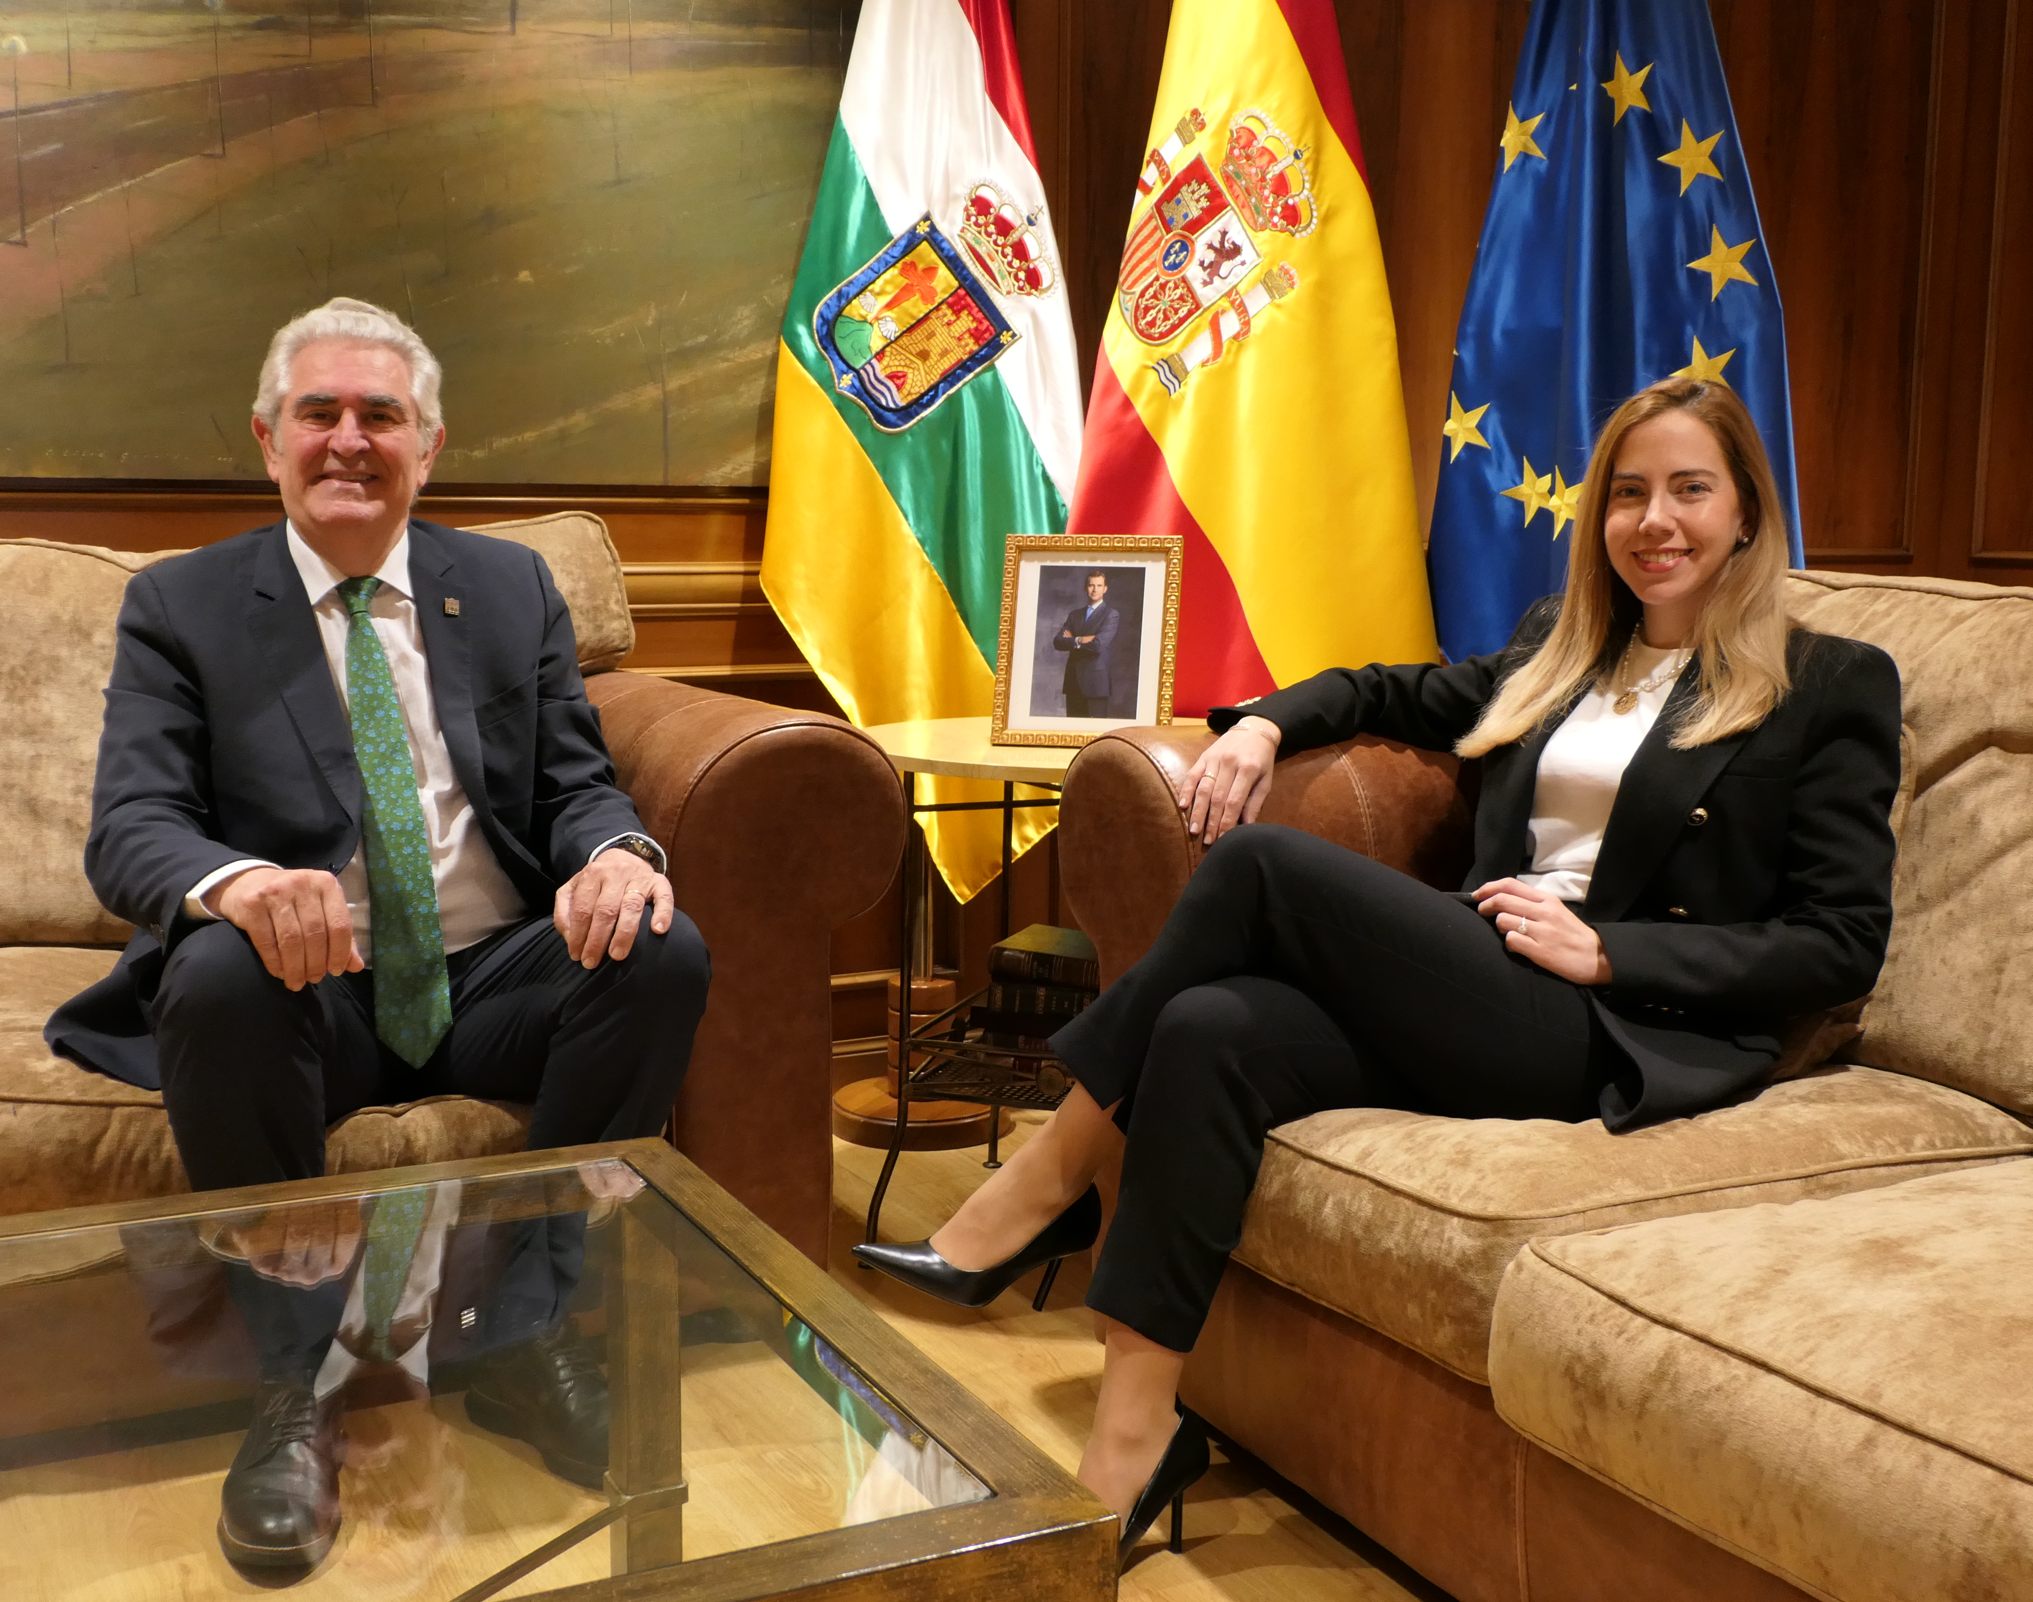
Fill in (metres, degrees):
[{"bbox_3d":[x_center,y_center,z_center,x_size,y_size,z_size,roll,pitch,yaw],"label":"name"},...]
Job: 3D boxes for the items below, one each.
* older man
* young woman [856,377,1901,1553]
[{"bbox_3d":[-0.700,0.060,2.271,0.640,1.210,0.870,-3,8,-25],"label":"older man"},{"bbox_3d":[0.384,0.141,2.044,0.940,1.120,0.620,-6,9,-40],"label":"young woman"}]

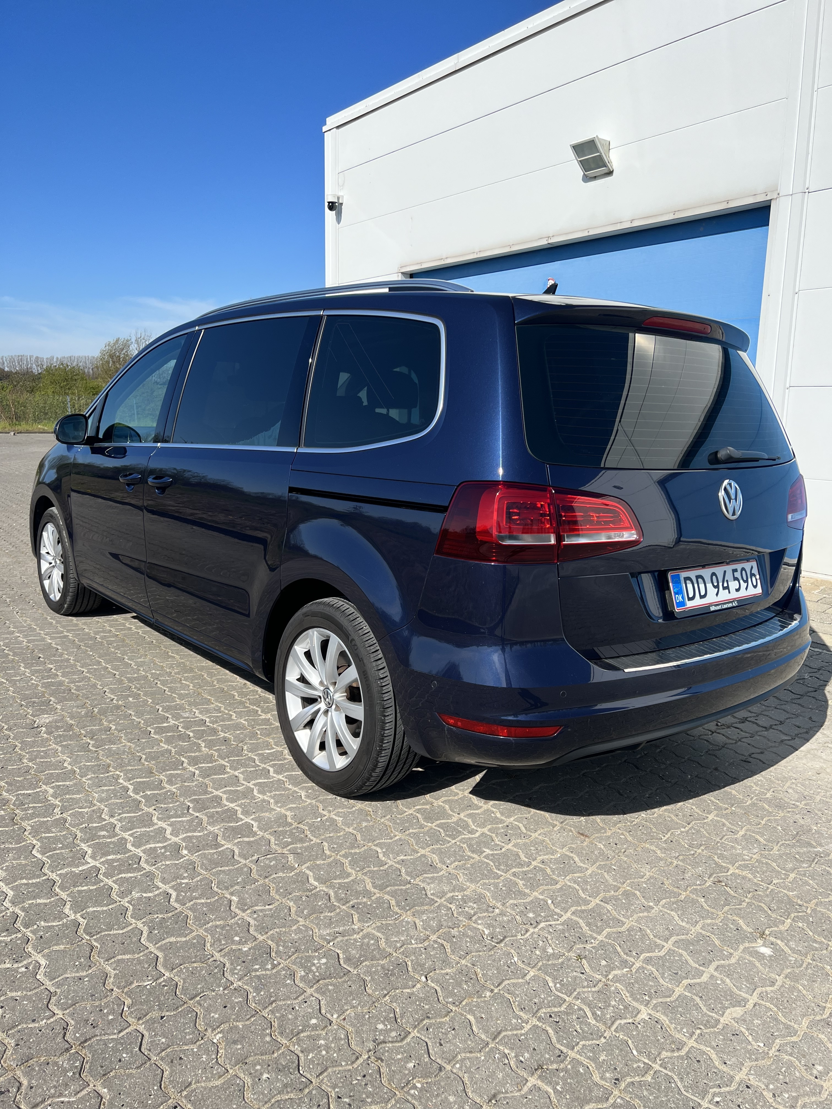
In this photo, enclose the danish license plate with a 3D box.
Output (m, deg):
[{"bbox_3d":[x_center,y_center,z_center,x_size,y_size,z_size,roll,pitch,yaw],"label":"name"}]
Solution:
[{"bbox_3d":[0.947,0.094,2.607,0.504,0.120,0.015,-6,-4,-40],"label":"danish license plate"}]

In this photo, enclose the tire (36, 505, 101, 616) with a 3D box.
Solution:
[{"bbox_3d":[-2.103,0.042,5.026,0.225,0.650,0.650,-6,12,-40],"label":"tire"}]

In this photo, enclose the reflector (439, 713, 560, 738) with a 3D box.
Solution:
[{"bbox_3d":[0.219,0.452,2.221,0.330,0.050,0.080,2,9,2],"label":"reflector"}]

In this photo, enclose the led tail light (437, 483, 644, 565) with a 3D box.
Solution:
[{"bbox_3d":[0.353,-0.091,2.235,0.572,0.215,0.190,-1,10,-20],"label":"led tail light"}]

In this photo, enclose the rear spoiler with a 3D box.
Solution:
[{"bbox_3d":[0.782,-0.741,2.704,1.290,0.125,0.280,-6,12,-40],"label":"rear spoiler"}]

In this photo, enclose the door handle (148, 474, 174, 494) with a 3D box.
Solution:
[{"bbox_3d":[-1.082,-0.305,3.524,0.060,0.055,0.195,-6,12,-40],"label":"door handle"}]

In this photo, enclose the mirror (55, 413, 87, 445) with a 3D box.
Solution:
[{"bbox_3d":[-1.702,-0.619,4.110,0.120,0.150,0.170,10,12,39],"label":"mirror"}]

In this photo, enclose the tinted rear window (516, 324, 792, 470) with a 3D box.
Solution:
[{"bbox_3d":[0.816,-0.478,2.695,1.420,0.450,0.080,-6,-12,-40],"label":"tinted rear window"}]

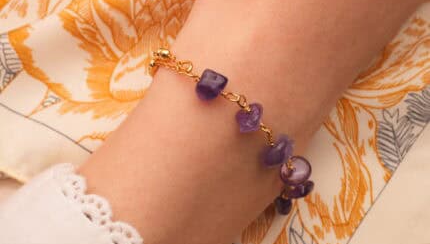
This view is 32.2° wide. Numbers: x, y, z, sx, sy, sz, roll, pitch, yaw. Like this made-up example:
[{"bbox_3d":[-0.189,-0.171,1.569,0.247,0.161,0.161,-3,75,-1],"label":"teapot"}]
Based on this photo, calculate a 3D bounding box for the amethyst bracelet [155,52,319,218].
[{"bbox_3d":[0.004,0.003,0.237,0.063,0.047,0.014,38,69,6],"label":"amethyst bracelet"}]

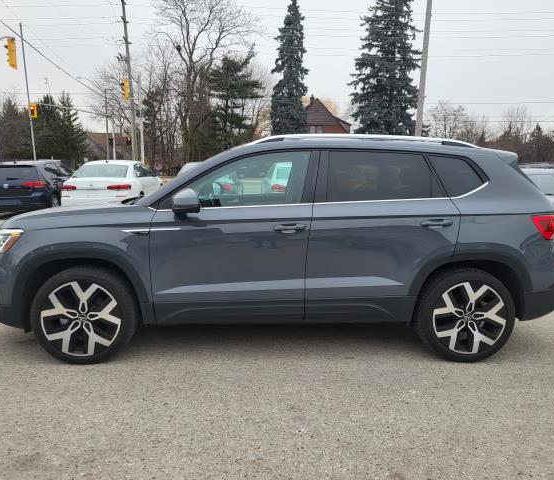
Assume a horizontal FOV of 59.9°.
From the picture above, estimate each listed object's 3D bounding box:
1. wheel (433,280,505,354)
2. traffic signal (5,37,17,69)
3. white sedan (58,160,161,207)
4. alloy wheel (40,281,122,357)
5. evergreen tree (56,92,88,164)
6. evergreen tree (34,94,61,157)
[{"bbox_3d":[1.345,0.528,3.422,0.530,0.530,0.200,0,9,-1],"label":"wheel"},{"bbox_3d":[-9.168,-6.458,16.600,0.400,1.040,0.420,0,9,-3],"label":"traffic signal"},{"bbox_3d":[-4.229,-1.524,13.443,1.820,1.460,4.720,1,9,1],"label":"white sedan"},{"bbox_3d":[-1.325,0.520,3.358,0.540,0.540,0.200,0,9,-3],"label":"alloy wheel"},{"bbox_3d":[-24.454,-12.613,56.737,3.800,9.264,3.800,0,9,0],"label":"evergreen tree"},{"bbox_3d":[-22.019,-10.216,46.597,2.871,7.512,2.871,0,9,-3],"label":"evergreen tree"}]

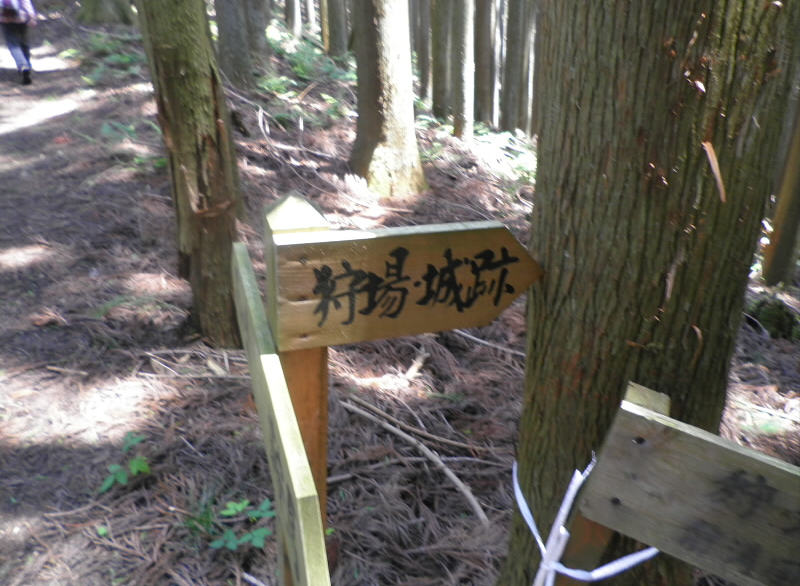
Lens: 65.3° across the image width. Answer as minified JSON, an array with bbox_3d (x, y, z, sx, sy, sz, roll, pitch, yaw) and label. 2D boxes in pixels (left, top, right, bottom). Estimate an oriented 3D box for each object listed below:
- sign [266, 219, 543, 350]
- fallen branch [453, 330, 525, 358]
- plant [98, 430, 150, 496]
[{"bbox_3d":[0.027,-0.017,1.019,0.450,0.175,0.036,-5,19,-17],"label":"sign"},{"bbox_3d":[0.368,0.211,2.618,0.376,0.030,0.033,18,32,29],"label":"fallen branch"},{"bbox_3d":[-0.846,0.519,1.917,0.140,0.110,0.140,1,18,0],"label":"plant"}]

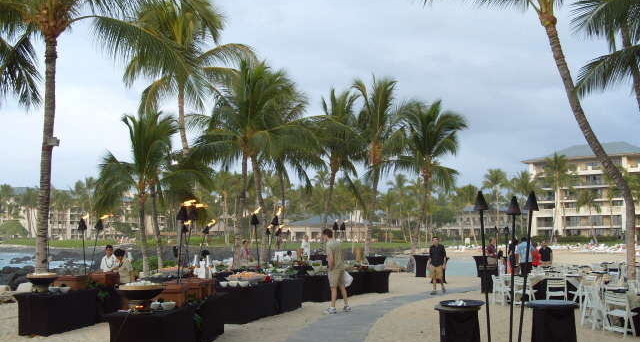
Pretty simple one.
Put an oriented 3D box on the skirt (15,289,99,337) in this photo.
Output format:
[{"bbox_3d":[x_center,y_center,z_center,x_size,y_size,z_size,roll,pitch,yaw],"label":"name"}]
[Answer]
[{"bbox_3d":[-4.844,2.599,12.029,0.760,0.710,1.810,-1,-7,9],"label":"skirt"}]

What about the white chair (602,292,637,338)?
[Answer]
[{"bbox_3d":[5.233,2.490,11.250,0.500,0.790,0.450,3,-7,-28],"label":"white chair"}]

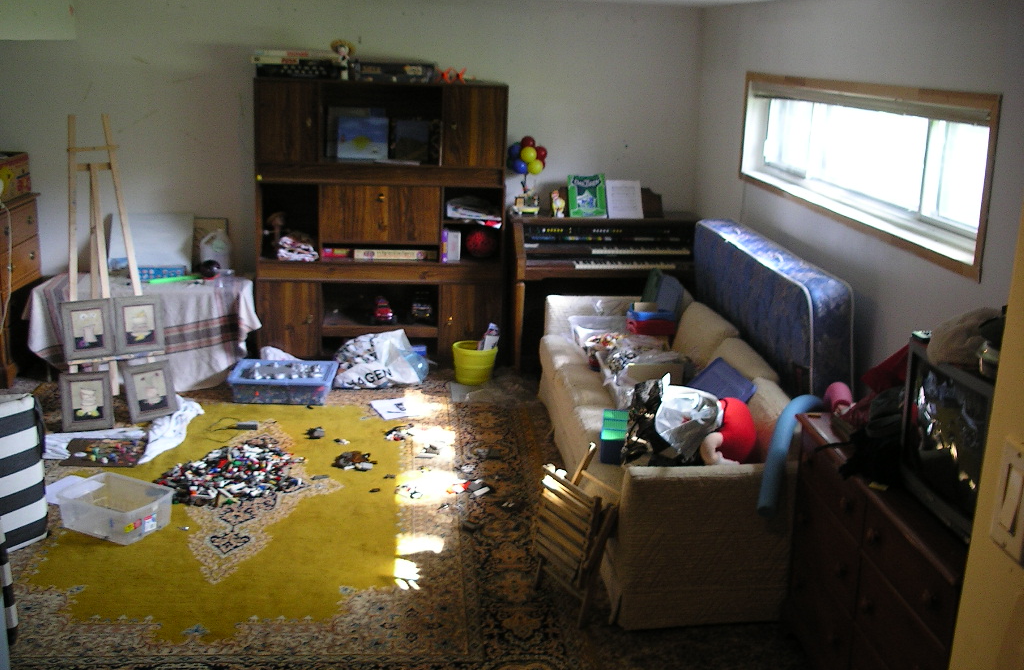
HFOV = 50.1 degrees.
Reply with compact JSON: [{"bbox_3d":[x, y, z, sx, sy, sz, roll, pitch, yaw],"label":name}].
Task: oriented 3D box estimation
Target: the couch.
[{"bbox_3d":[0.736,0.294,5.016,0.960,0.823,2.675,0,15,-5],"label":"couch"}]

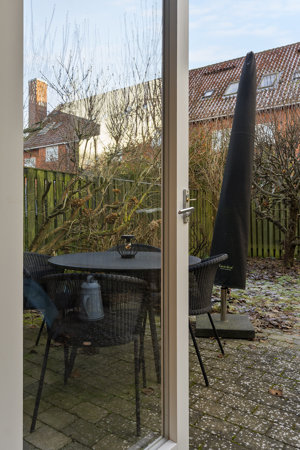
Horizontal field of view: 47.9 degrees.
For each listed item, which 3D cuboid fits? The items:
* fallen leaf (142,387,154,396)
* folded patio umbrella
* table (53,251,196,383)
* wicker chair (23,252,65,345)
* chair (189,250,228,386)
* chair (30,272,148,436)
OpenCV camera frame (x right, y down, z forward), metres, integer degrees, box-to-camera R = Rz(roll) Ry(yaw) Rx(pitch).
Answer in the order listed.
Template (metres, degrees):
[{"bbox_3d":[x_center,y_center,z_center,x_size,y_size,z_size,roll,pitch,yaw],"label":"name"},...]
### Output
[{"bbox_3d":[-0.009,1.020,2.075,0.070,0.022,0.070,0,0,0],"label":"fallen leaf"},{"bbox_3d":[0.876,-0.558,3.350,0.375,2.350,0.370,5,0,11],"label":"folded patio umbrella"},{"bbox_3d":[-0.194,0.647,2.610,1.160,0.766,1.160,0,0,0],"label":"table"},{"bbox_3d":[-0.763,0.630,2.563,0.580,0.800,0.610,0,0,6],"label":"wicker chair"},{"bbox_3d":[0.250,0.630,2.514,0.580,0.800,0.610,0,0,21],"label":"chair"},{"bbox_3d":[-0.312,0.630,1.913,0.610,0.800,0.580,0,0,3],"label":"chair"}]

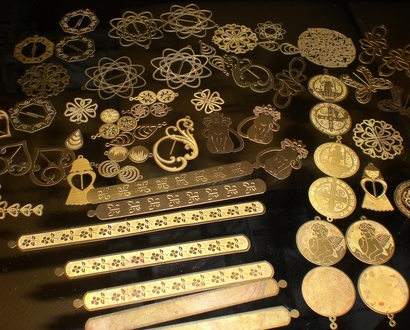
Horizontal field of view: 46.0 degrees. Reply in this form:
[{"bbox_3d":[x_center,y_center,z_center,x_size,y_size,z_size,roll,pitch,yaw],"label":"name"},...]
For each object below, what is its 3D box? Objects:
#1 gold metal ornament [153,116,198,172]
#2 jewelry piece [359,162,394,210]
[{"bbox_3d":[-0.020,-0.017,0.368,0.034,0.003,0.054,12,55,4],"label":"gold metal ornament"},{"bbox_3d":[0.125,0.016,0.355,0.023,0.002,0.043,5,55,-1],"label":"jewelry piece"}]

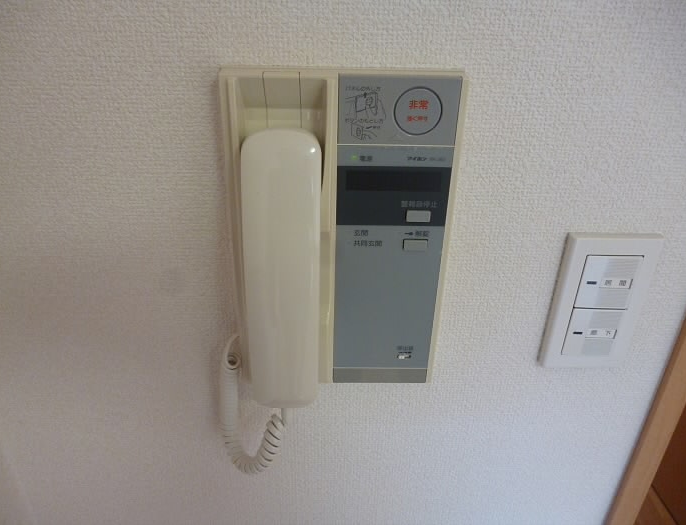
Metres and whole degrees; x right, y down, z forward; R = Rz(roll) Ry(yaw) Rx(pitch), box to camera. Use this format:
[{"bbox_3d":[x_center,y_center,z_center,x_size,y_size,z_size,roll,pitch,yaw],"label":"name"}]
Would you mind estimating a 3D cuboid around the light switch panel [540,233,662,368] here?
[{"bbox_3d":[0.199,0.033,0.442,0.070,0.120,0.010,1,29,-2],"label":"light switch panel"}]

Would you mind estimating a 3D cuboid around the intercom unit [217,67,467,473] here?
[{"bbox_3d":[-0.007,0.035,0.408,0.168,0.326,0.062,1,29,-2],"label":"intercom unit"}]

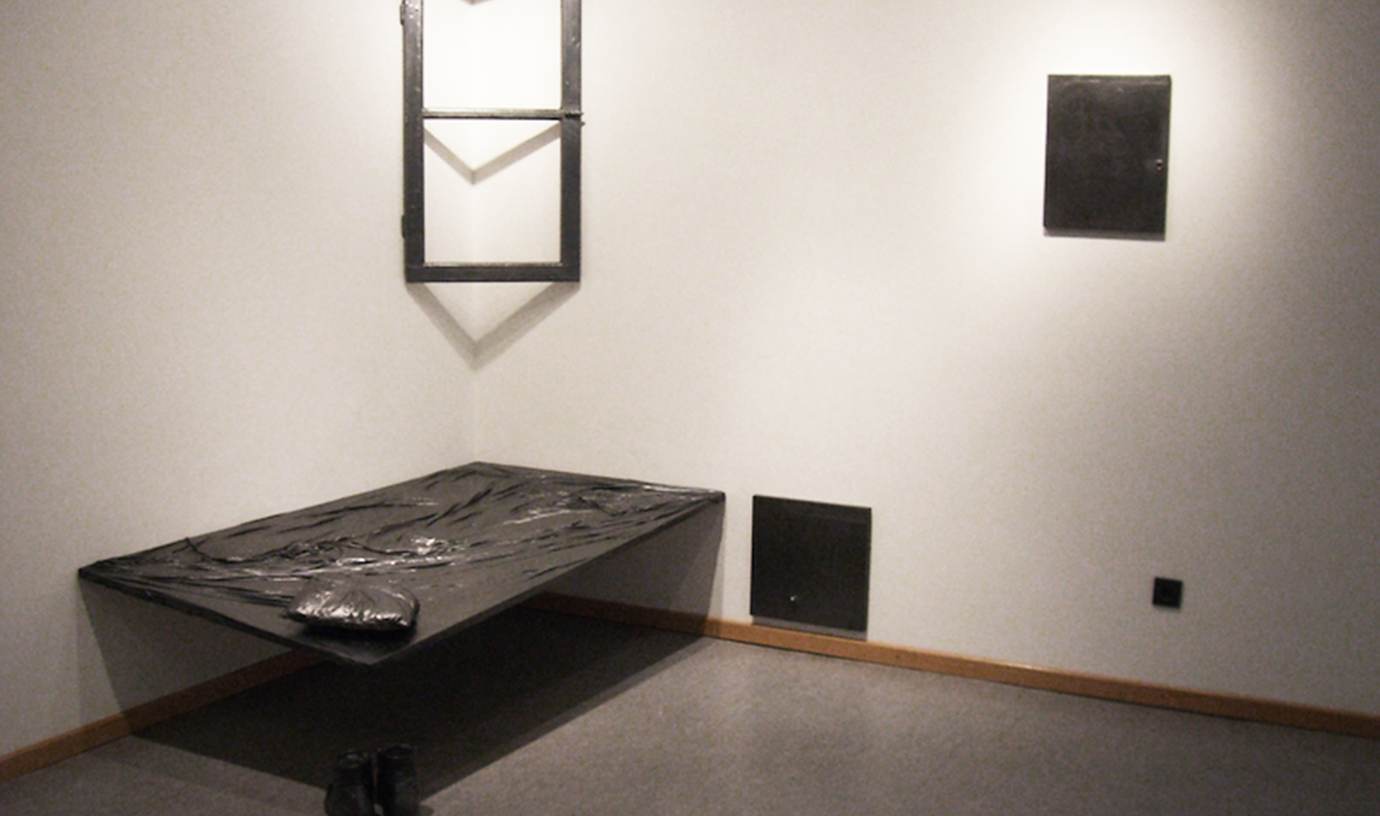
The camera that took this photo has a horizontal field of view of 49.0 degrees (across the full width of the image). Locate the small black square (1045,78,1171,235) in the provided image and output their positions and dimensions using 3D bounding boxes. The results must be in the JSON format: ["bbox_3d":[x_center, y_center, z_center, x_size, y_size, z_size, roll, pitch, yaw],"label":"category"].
[{"bbox_3d":[1.200,-0.734,4.357,0.352,0.445,0.030,5,10,27],"label":"small black square"}]

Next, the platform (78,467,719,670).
[{"bbox_3d":[-0.759,0.393,4.563,1.020,0.055,1.798,5,10,27],"label":"platform"}]

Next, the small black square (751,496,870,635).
[{"bbox_3d":[0.395,0.508,4.978,0.411,0.404,0.030,5,10,27],"label":"small black square"}]

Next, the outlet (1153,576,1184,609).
[{"bbox_3d":[1.401,0.546,4.447,0.084,0.084,0.020,5,10,27],"label":"outlet"}]

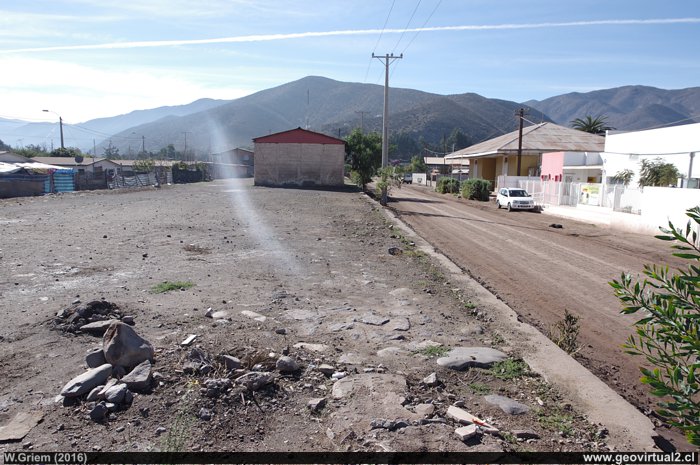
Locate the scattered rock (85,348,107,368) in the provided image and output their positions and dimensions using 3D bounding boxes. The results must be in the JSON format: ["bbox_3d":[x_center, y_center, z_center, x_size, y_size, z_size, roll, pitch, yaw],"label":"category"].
[{"bbox_3d":[-2.295,1.136,4.220,0.200,0.160,0.180,-4,8,-28],"label":"scattered rock"}]

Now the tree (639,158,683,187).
[{"bbox_3d":[15.970,-2.297,24.191,2.200,3.000,2.200,1,7,0],"label":"tree"}]

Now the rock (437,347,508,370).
[{"bbox_3d":[1.056,1.097,4.075,0.610,0.100,0.360,1,7,-2],"label":"rock"}]

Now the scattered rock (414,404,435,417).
[{"bbox_3d":[0.559,1.310,3.445,0.141,0.052,0.101,1,7,0],"label":"scattered rock"}]

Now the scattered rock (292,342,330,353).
[{"bbox_3d":[-0.364,1.068,4.333,0.330,0.050,0.150,1,7,-2],"label":"scattered rock"}]

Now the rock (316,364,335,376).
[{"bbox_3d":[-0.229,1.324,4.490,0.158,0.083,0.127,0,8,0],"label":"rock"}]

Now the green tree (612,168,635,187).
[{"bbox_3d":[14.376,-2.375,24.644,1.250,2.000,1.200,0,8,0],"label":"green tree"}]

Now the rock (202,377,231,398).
[{"bbox_3d":[-1.033,1.216,3.641,0.208,0.106,0.138,1,7,0],"label":"rock"}]

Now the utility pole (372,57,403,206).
[{"bbox_3d":[2.426,-6.710,31.774,2.050,10.550,0.400,1,7,-2],"label":"utility pole"}]

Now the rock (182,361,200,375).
[{"bbox_3d":[-1.394,1.189,4.100,0.150,0.110,0.130,-2,7,-19],"label":"rock"}]

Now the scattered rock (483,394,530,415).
[{"bbox_3d":[1.121,1.221,3.322,0.300,0.050,0.170,7,9,38],"label":"scattered rock"}]

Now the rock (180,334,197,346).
[{"bbox_3d":[-1.825,1.227,5.286,0.094,0.045,0.209,7,11,39],"label":"rock"}]

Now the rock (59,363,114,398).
[{"bbox_3d":[-2.267,1.280,4.030,0.200,0.200,0.430,7,11,41],"label":"rock"}]

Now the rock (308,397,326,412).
[{"bbox_3d":[-0.226,1.199,3.251,0.120,0.075,0.100,1,7,-2],"label":"rock"}]

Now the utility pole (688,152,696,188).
[{"bbox_3d":[15.187,-1.704,20.866,0.180,3.700,0.180,1,7,-2],"label":"utility pole"}]

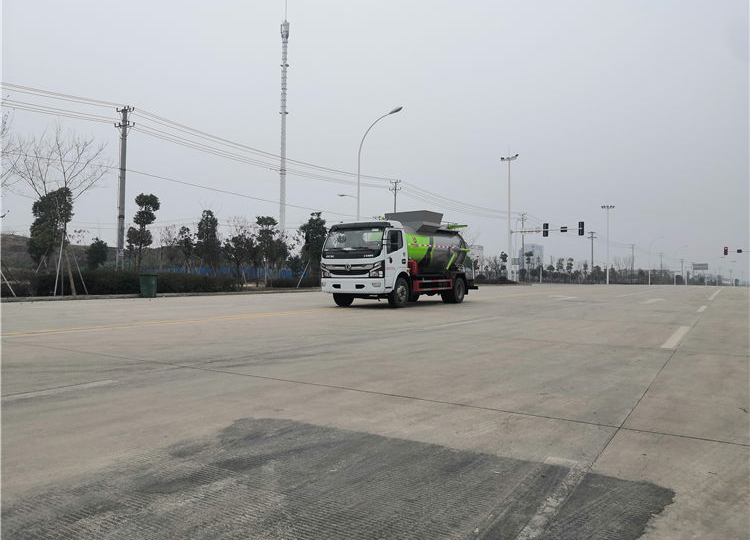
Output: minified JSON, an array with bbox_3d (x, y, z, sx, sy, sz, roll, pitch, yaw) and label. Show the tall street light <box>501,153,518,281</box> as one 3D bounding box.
[{"bbox_3d":[15.235,-5.563,65.583,2.000,14.820,1.600,0,-1,32],"label":"tall street light"}]

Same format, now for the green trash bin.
[{"bbox_3d":[-9.377,0.659,24.195,0.640,0.990,0.580,0,-1,32],"label":"green trash bin"}]

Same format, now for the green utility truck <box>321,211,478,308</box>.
[{"bbox_3d":[1.106,-0.398,18.798,2.200,3.000,6.800,0,-1,31],"label":"green utility truck"}]

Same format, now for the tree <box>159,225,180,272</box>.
[{"bbox_3d":[-10.912,-0.571,31.011,1.250,3.530,1.250,1,-1,-19],"label":"tree"}]

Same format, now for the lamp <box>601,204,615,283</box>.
[{"bbox_3d":[43.087,-4.592,108.080,2.200,14.490,2.200,0,-1,32],"label":"lamp"}]

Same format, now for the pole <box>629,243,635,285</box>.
[{"bbox_3d":[66.526,-1.605,151.052,1.500,10.230,0.400,0,-1,32],"label":"pole"}]

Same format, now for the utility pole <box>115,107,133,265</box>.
[{"bbox_3d":[-13.160,-3.684,30.550,1.500,9.800,0.350,0,-1,32],"label":"utility pole"}]

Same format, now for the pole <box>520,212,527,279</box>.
[{"bbox_3d":[21.044,-2.992,83.053,1.600,10.360,0.380,0,-1,32],"label":"pole"}]

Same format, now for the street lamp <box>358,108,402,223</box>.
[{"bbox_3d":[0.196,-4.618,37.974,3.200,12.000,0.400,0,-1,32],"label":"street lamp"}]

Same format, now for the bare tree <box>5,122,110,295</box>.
[{"bbox_3d":[-12.139,-2.342,22.432,3.800,6.730,3.700,1,-1,-28],"label":"bare tree"}]

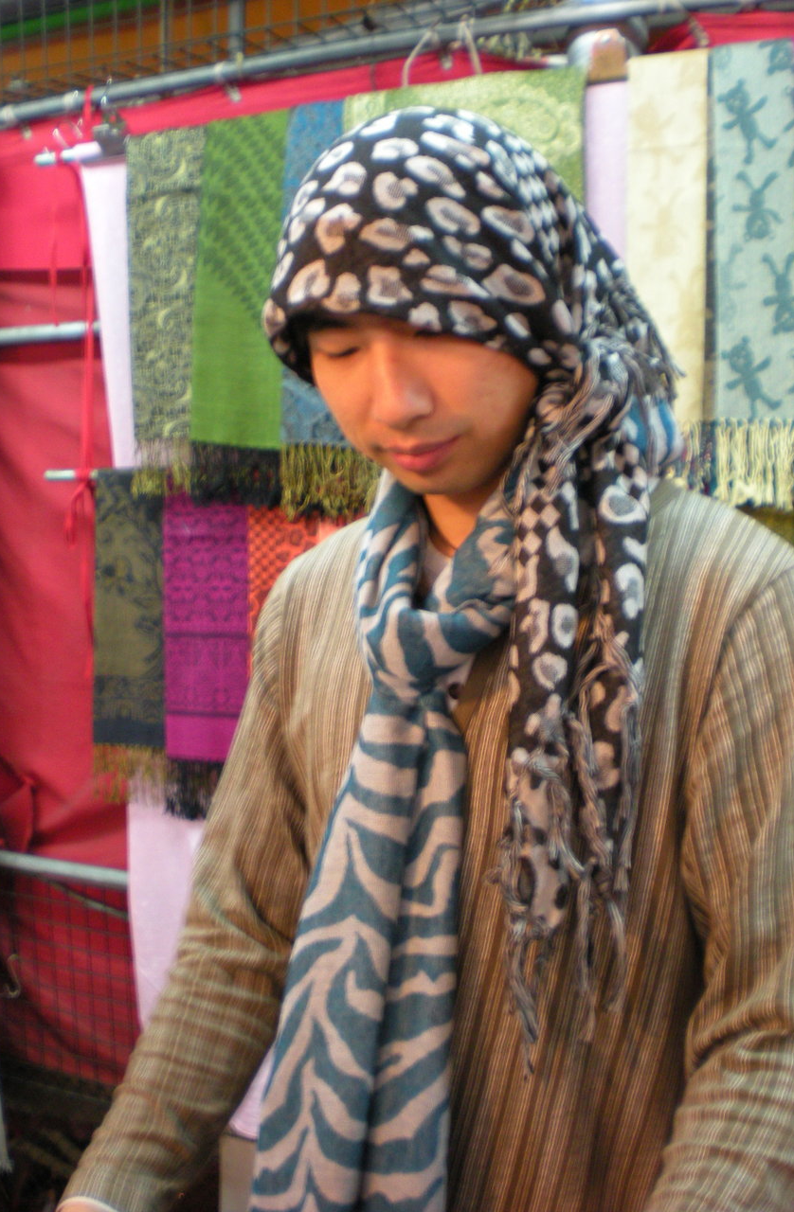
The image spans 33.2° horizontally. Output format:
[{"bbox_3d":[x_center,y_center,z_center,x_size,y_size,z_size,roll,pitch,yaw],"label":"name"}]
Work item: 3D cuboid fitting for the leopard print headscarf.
[{"bbox_3d":[0.048,-0.030,0.970,0.270,0.680,0.250,0,0,25],"label":"leopard print headscarf"}]

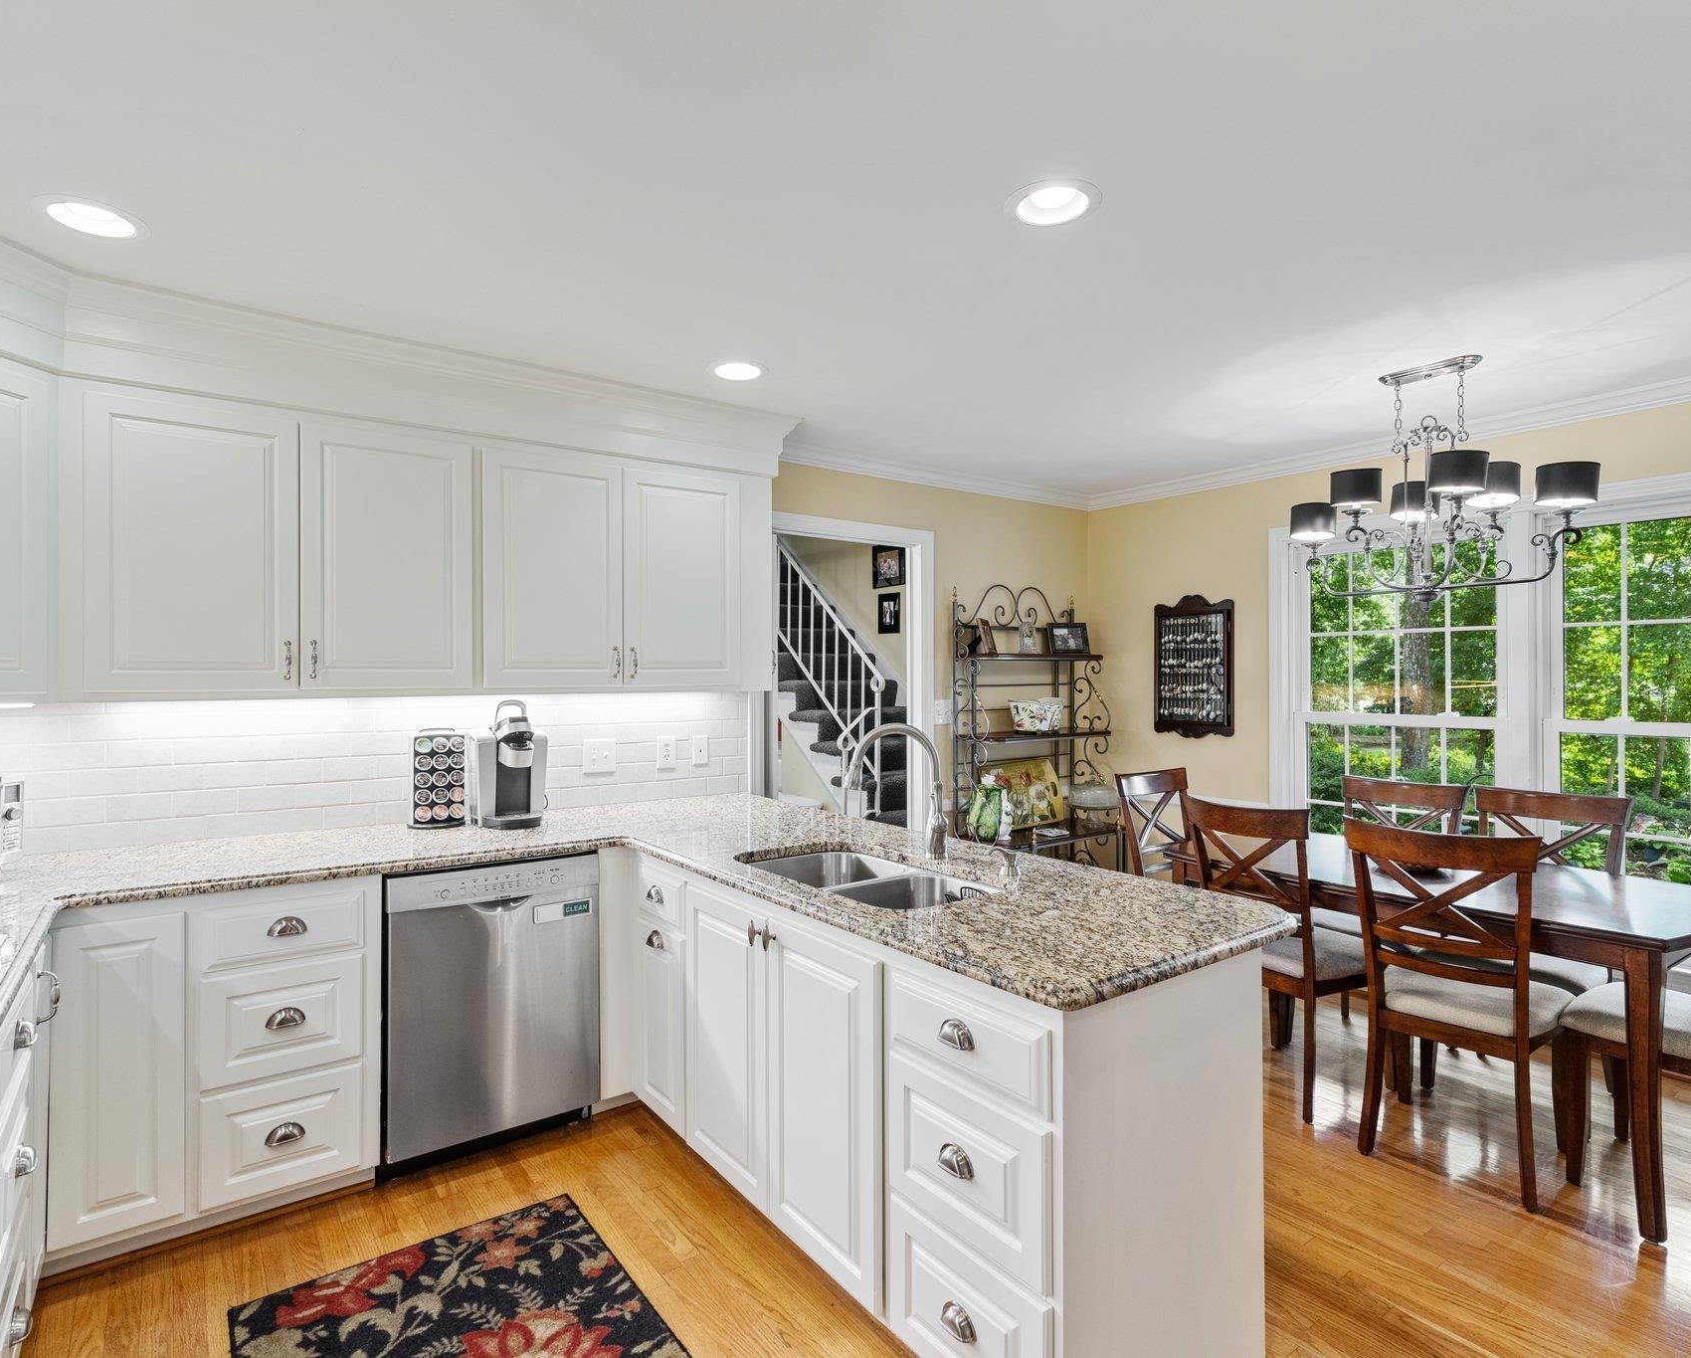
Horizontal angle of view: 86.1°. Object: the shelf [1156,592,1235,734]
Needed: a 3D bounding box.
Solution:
[{"bbox_3d":[1.802,-0.060,4.688,0.060,0.740,0.420,0,0,-36],"label":"shelf"}]

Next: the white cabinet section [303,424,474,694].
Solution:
[{"bbox_3d":[-1.475,-0.355,2.882,0.480,0.785,0.325,0,0,-37],"label":"white cabinet section"}]

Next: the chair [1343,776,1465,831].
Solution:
[{"bbox_3d":[2.024,0.911,3.474,0.550,0.975,0.465,0,0,-36],"label":"chair"}]

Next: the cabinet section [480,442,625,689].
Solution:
[{"bbox_3d":[-1.072,-0.356,3.181,0.485,0.785,0.325,0,0,-37],"label":"cabinet section"}]

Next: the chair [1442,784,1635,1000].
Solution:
[{"bbox_3d":[2.306,0.908,3.073,0.550,0.975,0.465,0,0,-36],"label":"chair"}]

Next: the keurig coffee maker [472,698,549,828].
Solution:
[{"bbox_3d":[-1.141,0.287,3.088,0.225,0.400,0.310,0,0,-28],"label":"keurig coffee maker"}]

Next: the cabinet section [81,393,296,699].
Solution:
[{"bbox_3d":[-1.865,-0.354,2.593,0.491,0.785,0.325,0,0,-37],"label":"cabinet section"}]

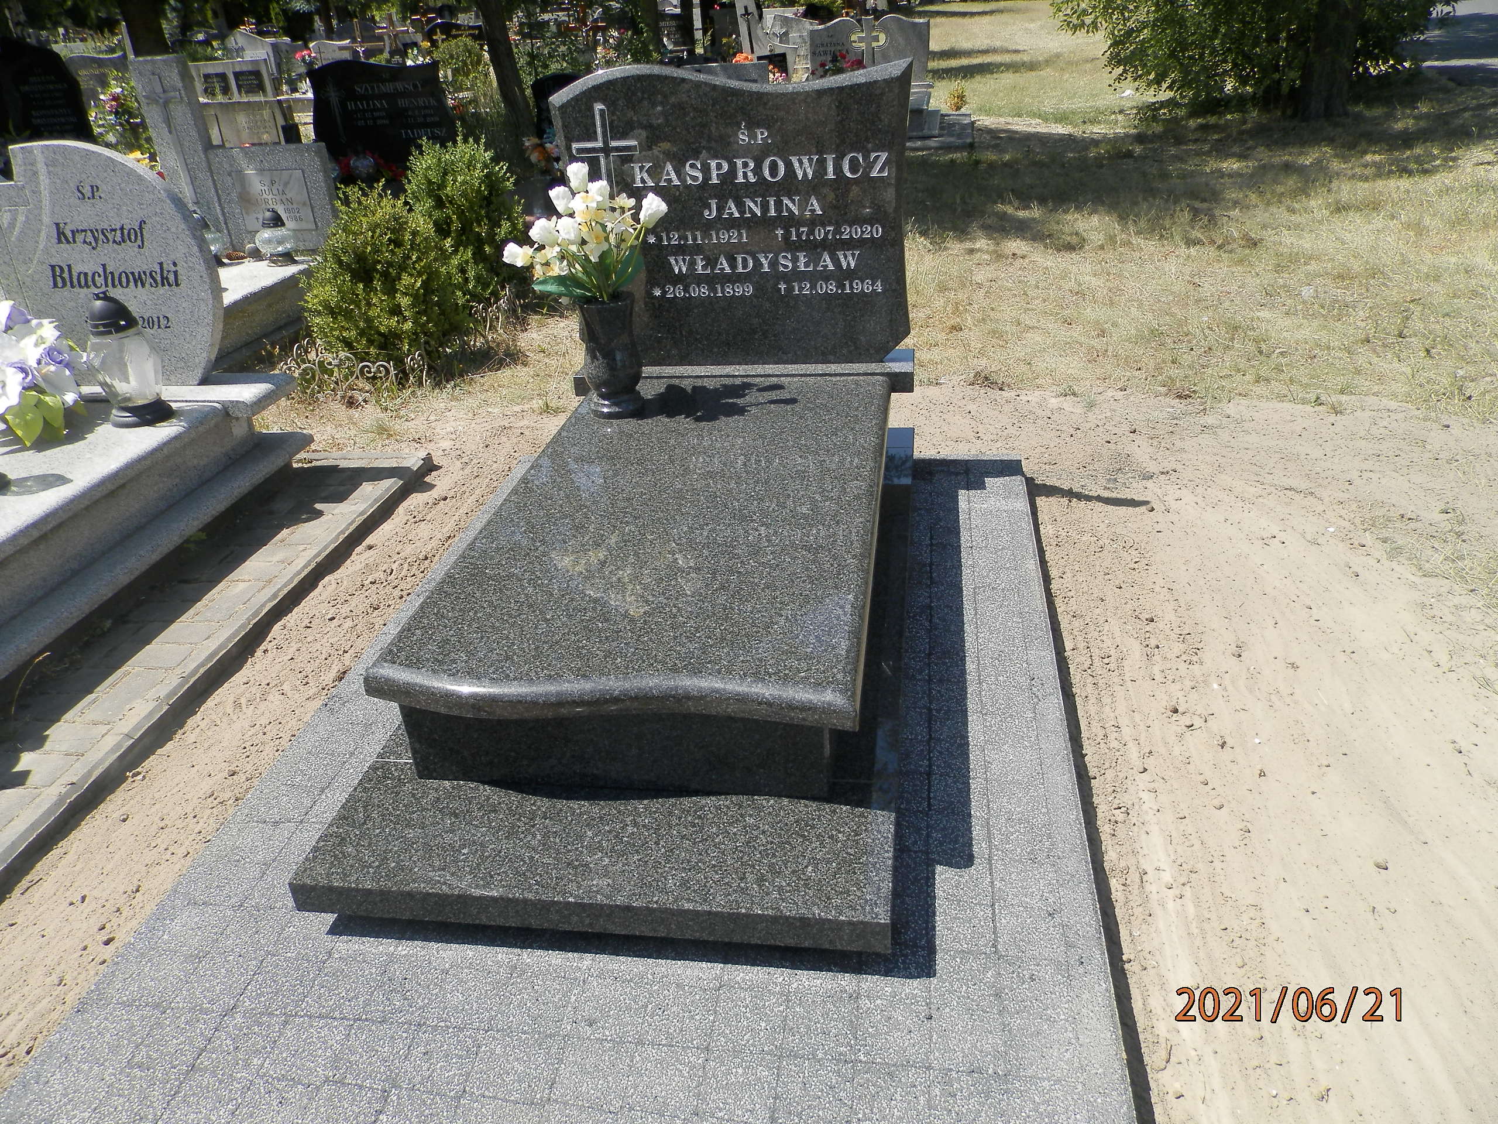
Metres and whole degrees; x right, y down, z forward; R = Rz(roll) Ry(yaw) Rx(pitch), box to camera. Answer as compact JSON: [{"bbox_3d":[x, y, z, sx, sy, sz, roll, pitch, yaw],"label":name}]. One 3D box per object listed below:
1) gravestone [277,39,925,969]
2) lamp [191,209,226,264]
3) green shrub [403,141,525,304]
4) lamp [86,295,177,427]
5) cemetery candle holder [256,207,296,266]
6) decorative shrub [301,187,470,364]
[{"bbox_3d":[-0.144,-0.322,2.139,0.910,1.080,1.810,1,29,9],"label":"gravestone"},{"bbox_3d":[-2.679,-1.595,5.303,0.195,0.245,0.195,1,29,9],"label":"lamp"},{"bbox_3d":[-1.344,-1.611,5.128,0.610,0.760,0.600,1,29,9],"label":"green shrub"},{"bbox_3d":[-1.692,-0.553,2.928,0.190,0.345,0.190,1,29,9],"label":"lamp"},{"bbox_3d":[-2.277,-1.567,5.199,0.200,0.240,0.200,1,29,9],"label":"cemetery candle holder"},{"bbox_3d":[-1.511,-1.211,4.490,0.690,0.690,0.680,1,29,9],"label":"decorative shrub"}]

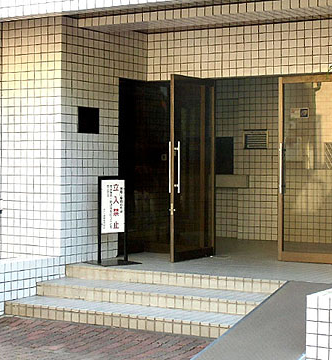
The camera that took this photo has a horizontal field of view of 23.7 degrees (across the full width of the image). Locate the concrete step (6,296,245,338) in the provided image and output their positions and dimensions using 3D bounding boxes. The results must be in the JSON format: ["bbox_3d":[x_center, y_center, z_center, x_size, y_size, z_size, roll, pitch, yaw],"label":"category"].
[{"bbox_3d":[-0.460,1.362,7.885,2.544,0.131,0.430,1,1,28],"label":"concrete step"}]

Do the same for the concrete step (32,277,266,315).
[{"bbox_3d":[-0.175,1.212,8.231,2.571,0.126,0.430,1,1,28],"label":"concrete step"}]

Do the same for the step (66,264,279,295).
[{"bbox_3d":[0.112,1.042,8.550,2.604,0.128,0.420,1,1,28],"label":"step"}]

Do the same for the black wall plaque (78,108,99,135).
[{"bbox_3d":[-0.893,-0.697,9.223,0.030,0.305,0.385,1,1,33],"label":"black wall plaque"}]

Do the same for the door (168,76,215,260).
[{"bbox_3d":[0.322,-0.138,9.336,0.060,2.145,0.826,1,1,39],"label":"door"}]

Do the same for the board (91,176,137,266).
[{"bbox_3d":[-0.604,0.462,9.136,0.460,1.004,0.360,0,1,-34],"label":"board"}]

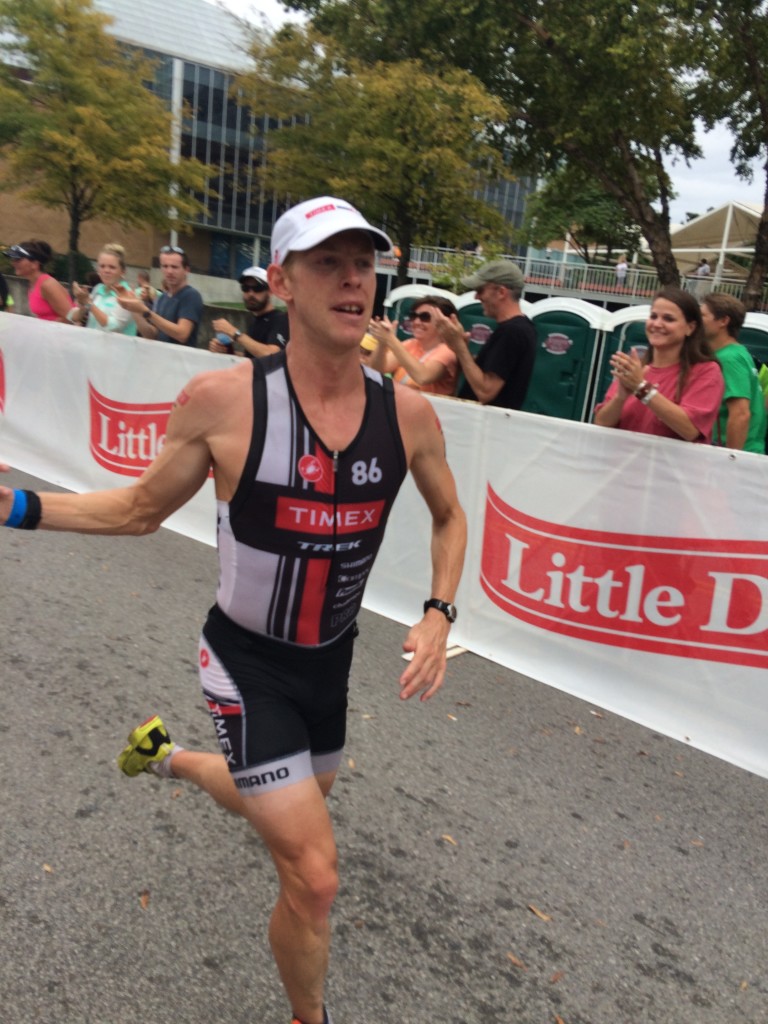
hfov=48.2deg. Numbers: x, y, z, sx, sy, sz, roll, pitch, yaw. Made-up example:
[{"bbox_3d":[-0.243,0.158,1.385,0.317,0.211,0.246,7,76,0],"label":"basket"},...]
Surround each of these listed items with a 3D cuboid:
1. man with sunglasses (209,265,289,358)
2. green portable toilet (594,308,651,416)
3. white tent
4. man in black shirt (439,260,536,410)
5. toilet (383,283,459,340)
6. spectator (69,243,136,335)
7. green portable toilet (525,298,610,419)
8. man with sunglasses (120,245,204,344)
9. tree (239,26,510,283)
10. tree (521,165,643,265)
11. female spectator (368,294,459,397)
[{"bbox_3d":[-0.826,-0.630,5.035,0.500,1.720,0.500,-8,19,-44],"label":"man with sunglasses"},{"bbox_3d":[3.734,-1.760,12.407,1.130,2.300,1.200,13,16,29],"label":"green portable toilet"},{"bbox_3d":[14.568,-11.239,38.048,6.000,4.646,5.500,5,14,-1],"label":"white tent"},{"bbox_3d":[0.434,-0.310,4.123,0.500,1.780,0.500,2,14,-17],"label":"man in black shirt"},{"bbox_3d":[0.688,-2.488,14.121,1.130,2.300,1.200,13,16,29],"label":"toilet"},{"bbox_3d":[-1.886,-0.876,5.705,0.470,1.670,0.470,18,18,40],"label":"spectator"},{"bbox_3d":[2.718,-2.003,12.978,1.130,2.300,1.200,13,16,29],"label":"green portable toilet"},{"bbox_3d":[-1.424,-0.790,5.398,0.500,1.740,0.500,-4,17,-34],"label":"man with sunglasses"},{"bbox_3d":[-0.298,-7.824,21.979,6.400,8.298,6.200,5,14,-1],"label":"tree"},{"bbox_3d":[9.686,-13.811,42.781,5.800,6.623,5.800,5,14,-1],"label":"tree"},{"bbox_3d":[0.104,-0.375,4.631,0.480,1.600,0.470,-5,17,-37],"label":"female spectator"}]

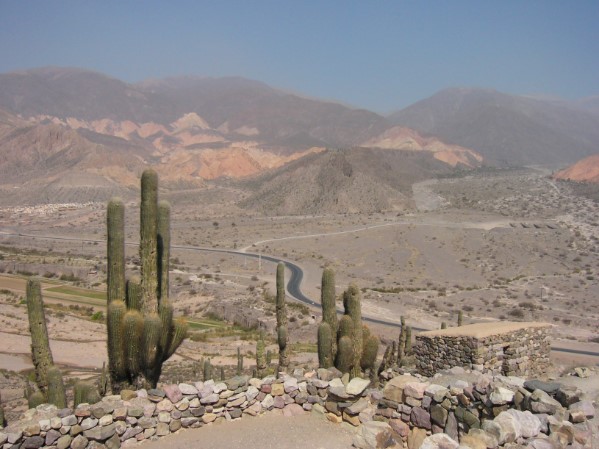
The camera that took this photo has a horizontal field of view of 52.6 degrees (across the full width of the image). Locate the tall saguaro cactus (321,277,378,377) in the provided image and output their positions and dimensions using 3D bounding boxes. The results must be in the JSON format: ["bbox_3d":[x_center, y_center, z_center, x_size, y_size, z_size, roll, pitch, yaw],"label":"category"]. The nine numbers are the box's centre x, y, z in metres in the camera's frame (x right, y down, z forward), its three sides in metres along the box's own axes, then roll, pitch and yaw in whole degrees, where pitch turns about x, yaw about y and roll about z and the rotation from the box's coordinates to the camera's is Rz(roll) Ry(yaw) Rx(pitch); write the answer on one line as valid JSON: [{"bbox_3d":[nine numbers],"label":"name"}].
[{"bbox_3d":[1.156,2.393,14.000,1.320,2.400,1.100,0,6,0],"label":"tall saguaro cactus"}]

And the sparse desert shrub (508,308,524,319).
[{"bbox_3d":[96.763,39.686,270.000,7.000,3.800,6.000,0,6,0],"label":"sparse desert shrub"}]

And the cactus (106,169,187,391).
[{"bbox_3d":[-2.906,1.064,11.500,1.500,4.250,1.200,0,6,0],"label":"cactus"}]

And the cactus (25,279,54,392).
[{"bbox_3d":[-5.561,2.426,13.000,0.600,2.550,0.500,0,6,0],"label":"cactus"}]

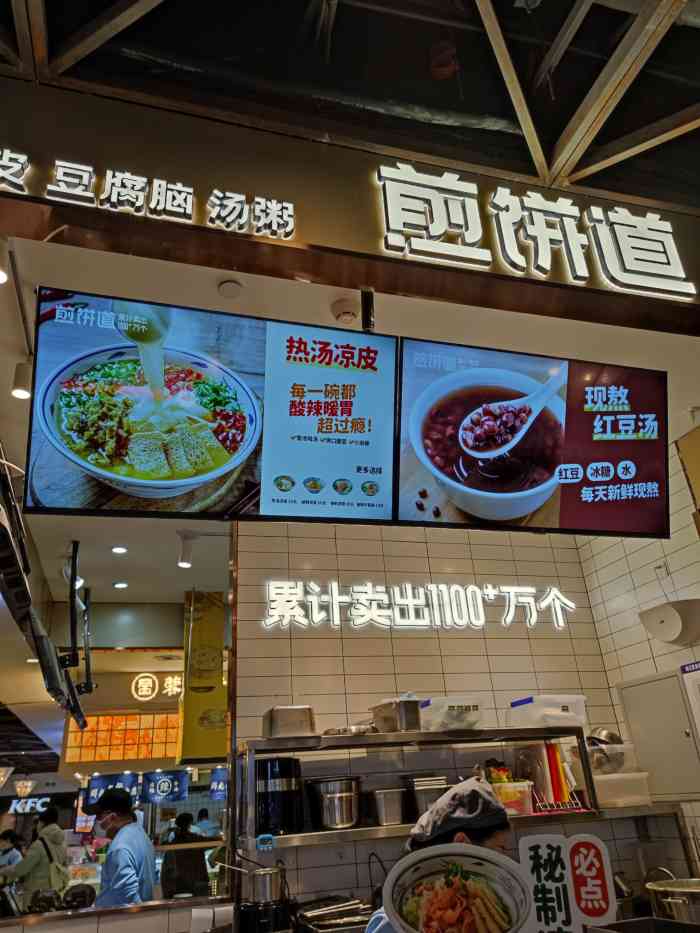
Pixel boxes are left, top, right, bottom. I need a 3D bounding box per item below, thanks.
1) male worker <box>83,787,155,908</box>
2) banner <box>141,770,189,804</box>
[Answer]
[{"bbox_3d":[-1.433,2.849,3.808,0.420,1.710,0.500,-1,-27,-6],"label":"male worker"},{"bbox_3d":[-3.130,5.457,11.000,0.750,0.450,0.030,4,-28,-16],"label":"banner"}]

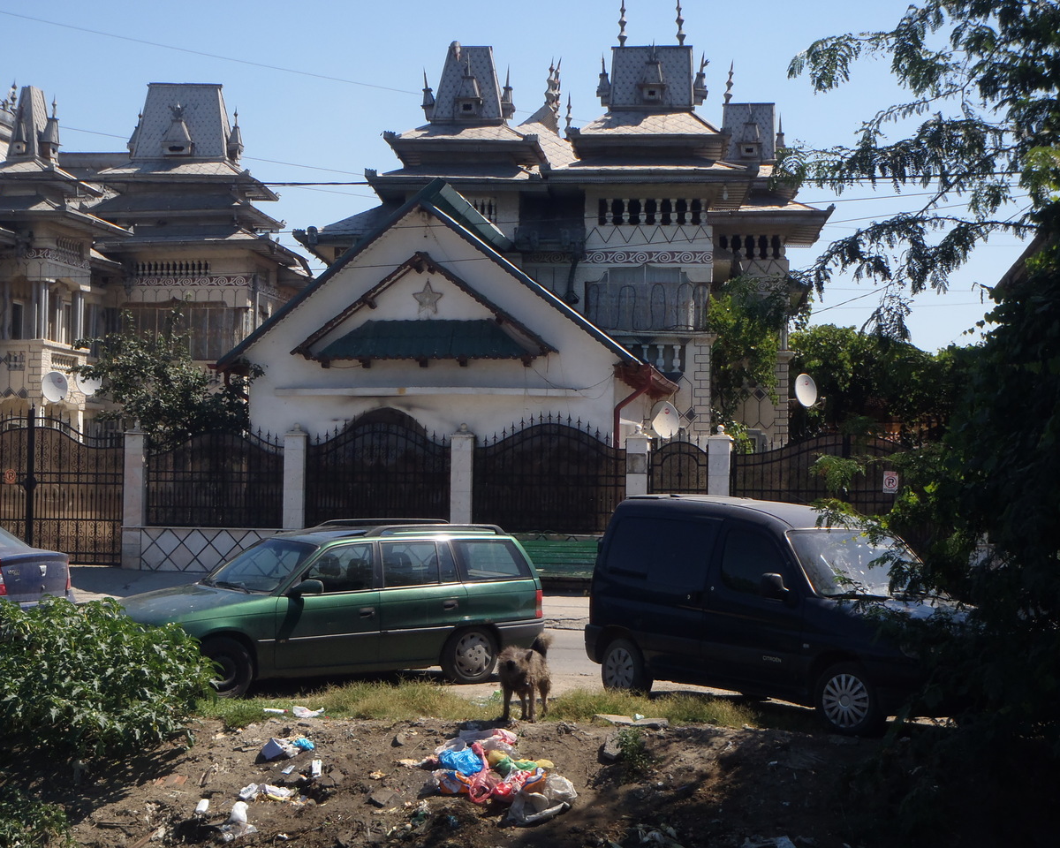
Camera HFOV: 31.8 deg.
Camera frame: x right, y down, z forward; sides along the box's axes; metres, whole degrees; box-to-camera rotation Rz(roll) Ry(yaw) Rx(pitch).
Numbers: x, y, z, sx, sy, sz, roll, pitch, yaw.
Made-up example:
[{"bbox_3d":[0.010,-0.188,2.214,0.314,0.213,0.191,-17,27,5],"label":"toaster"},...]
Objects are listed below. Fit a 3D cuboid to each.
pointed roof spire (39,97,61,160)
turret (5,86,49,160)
[{"bbox_3d":[-11.356,-6.962,44.000,0.450,1.470,0.600,0,-3,12],"label":"pointed roof spire"},{"bbox_3d":[-13.786,-8.284,51.200,0.950,2.040,1.500,1,-1,3],"label":"turret"}]

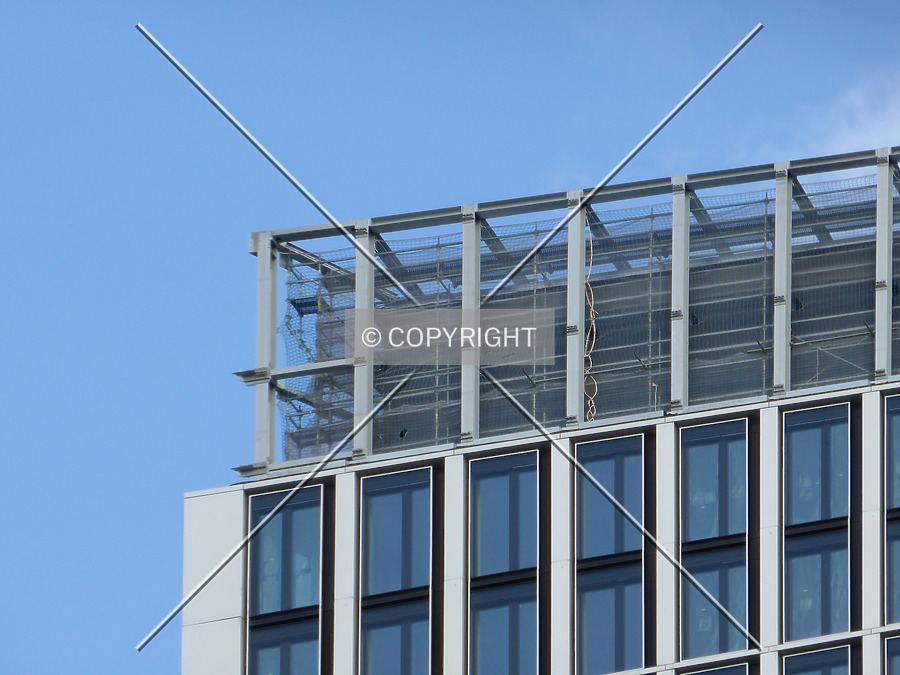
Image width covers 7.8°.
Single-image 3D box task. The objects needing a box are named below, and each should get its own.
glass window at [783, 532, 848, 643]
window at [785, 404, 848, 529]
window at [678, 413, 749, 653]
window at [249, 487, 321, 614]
[{"bbox_3d":[9.454,6.384,170.808,1.740,2.982,0.150,-9,-29,17],"label":"glass window"},{"bbox_3d":[9.538,3.315,172.381,1.748,3.311,0.150,-9,-29,17],"label":"window"},{"bbox_3d":[7.231,5.510,181.460,1.820,6.760,0.150,-7,-25,17],"label":"window"},{"bbox_3d":[-4.535,5.872,182.873,2.050,3.510,0.150,-7,-25,17],"label":"window"}]

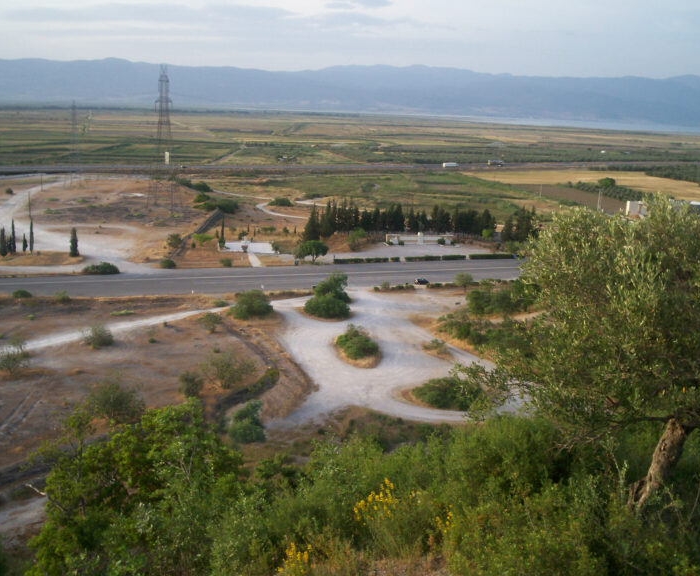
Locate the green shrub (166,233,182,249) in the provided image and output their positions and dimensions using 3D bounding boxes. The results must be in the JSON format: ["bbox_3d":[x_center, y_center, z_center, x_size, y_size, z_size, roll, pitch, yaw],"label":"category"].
[{"bbox_3d":[-50.140,-13.600,228.860,4.070,3.880,4.200,0,13,-12],"label":"green shrub"}]

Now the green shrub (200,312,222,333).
[{"bbox_3d":[-26.870,6.720,154.400,4.450,3.960,4.000,3,13,0],"label":"green shrub"}]

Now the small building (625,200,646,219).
[{"bbox_3d":[129.470,-35.250,360.940,10.140,7.930,8.120,4,13,5],"label":"small building"}]

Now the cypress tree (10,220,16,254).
[{"bbox_3d":[-91.980,-14.080,218.320,1.640,9.840,1.640,3,13,0],"label":"cypress tree"}]

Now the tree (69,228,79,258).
[{"bbox_3d":[-75.750,-12.570,219.410,2.610,8.000,2.610,3,13,0],"label":"tree"}]

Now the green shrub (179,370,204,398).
[{"bbox_3d":[-22.120,13.220,111.130,3.310,3.480,3.410,0,13,-11],"label":"green shrub"}]

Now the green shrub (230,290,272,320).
[{"bbox_3d":[-20.480,3.610,164.810,9.180,6.030,8.260,3,13,0],"label":"green shrub"}]

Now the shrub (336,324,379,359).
[{"bbox_3d":[1.290,8.720,134.360,6.870,5.050,7.080,3,13,1],"label":"shrub"}]

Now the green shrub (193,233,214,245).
[{"bbox_3d":[-45.630,-15.310,248.370,7.000,3.470,6.300,3,13,0],"label":"green shrub"}]

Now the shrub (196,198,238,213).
[{"bbox_3d":[-50.770,-31.760,305.170,15.730,5.360,9.730,1,13,-10],"label":"shrub"}]

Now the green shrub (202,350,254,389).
[{"bbox_3d":[-17.750,11.590,116.380,7.690,4.860,6.340,1,13,-9],"label":"green shrub"}]

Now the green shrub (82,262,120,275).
[{"bbox_3d":[-59.630,-4.850,191.750,8.450,2.380,5.230,-1,13,-17],"label":"green shrub"}]

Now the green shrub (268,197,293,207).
[{"bbox_3d":[-30.280,-37.400,347.960,10.890,3.910,9.800,3,13,0],"label":"green shrub"}]

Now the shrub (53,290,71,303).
[{"bbox_3d":[-62.040,1.780,171.910,3.770,2.410,3.390,3,13,0],"label":"shrub"}]

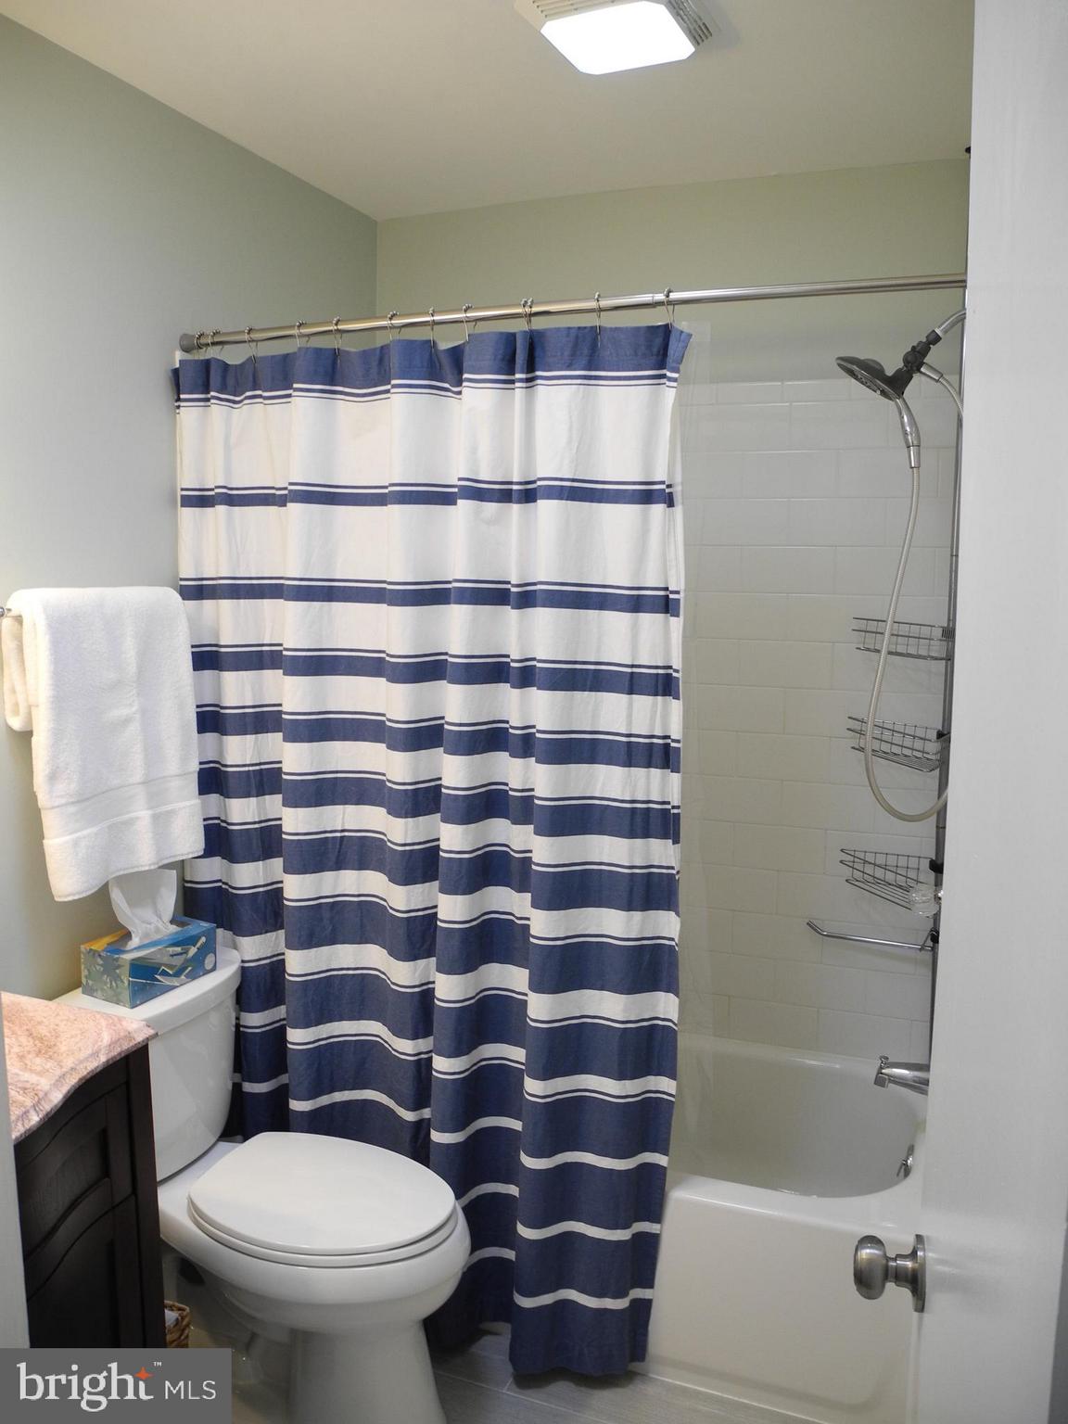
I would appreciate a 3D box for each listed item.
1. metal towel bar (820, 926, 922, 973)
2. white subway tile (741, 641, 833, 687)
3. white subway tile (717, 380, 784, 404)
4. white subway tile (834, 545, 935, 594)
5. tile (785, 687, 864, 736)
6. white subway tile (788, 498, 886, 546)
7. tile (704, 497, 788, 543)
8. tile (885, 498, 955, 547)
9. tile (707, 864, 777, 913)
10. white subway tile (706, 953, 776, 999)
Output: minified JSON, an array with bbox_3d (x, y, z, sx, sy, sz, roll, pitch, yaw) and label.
[{"bbox_3d":[0.768,0.512,2.648,0.260,0.030,0.080,3,7,20],"label":"metal towel bar"},{"bbox_3d":[0.594,-0.115,2.712,0.216,0.108,0.010,3,8,20],"label":"white subway tile"},{"bbox_3d":[0.491,-0.724,2.624,0.152,0.049,0.008,3,8,21],"label":"white subway tile"},{"bbox_3d":[0.794,-0.322,2.610,0.216,0.108,0.010,3,8,20],"label":"white subway tile"},{"bbox_3d":[0.692,0.003,2.685,0.216,0.108,0.009,3,7,20],"label":"tile"},{"bbox_3d":[0.691,-0.434,2.634,0.216,0.108,0.010,3,8,20],"label":"white subway tile"},{"bbox_3d":[0.493,-0.442,2.711,0.216,0.108,0.009,3,7,20],"label":"tile"},{"bbox_3d":[0.891,-0.423,2.567,0.200,0.108,0.009,3,7,20],"label":"tile"},{"bbox_3d":[0.480,0.425,2.771,0.216,0.108,0.008,3,8,21],"label":"tile"},{"bbox_3d":[0.478,0.639,2.798,0.216,0.108,0.008,3,8,21],"label":"white subway tile"}]

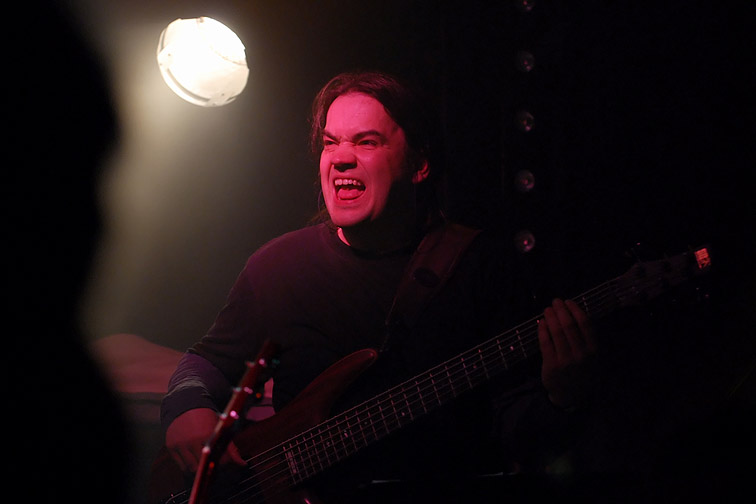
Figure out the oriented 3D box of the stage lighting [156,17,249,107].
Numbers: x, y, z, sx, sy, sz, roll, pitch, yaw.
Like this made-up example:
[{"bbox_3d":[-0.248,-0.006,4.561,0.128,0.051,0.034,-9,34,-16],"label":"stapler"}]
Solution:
[{"bbox_3d":[-0.297,-0.437,7.400,0.205,0.205,0.280,-1,26,25],"label":"stage lighting"}]

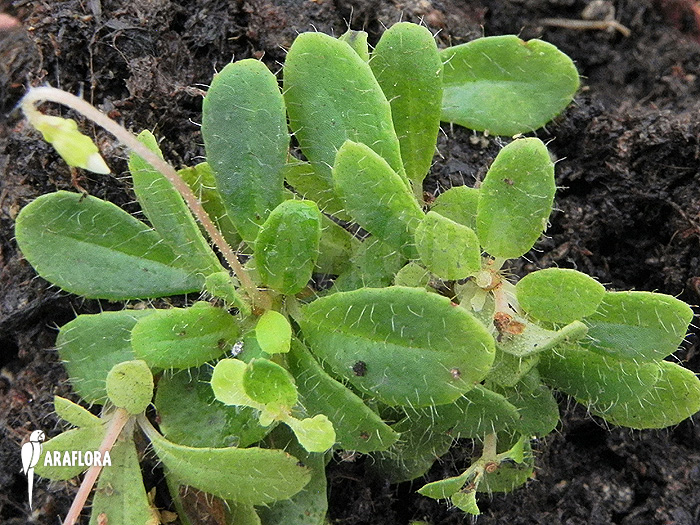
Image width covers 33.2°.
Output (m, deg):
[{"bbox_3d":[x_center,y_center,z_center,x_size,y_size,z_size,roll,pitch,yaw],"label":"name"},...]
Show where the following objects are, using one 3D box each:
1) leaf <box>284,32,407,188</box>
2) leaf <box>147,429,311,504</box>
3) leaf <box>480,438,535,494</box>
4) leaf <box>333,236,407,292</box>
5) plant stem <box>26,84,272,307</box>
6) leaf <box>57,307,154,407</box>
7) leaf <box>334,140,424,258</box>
[{"bbox_3d":[0.001,-0.036,0.287,0.021,0.007,0.043,-28,94,4],"label":"leaf"},{"bbox_3d":[-0.029,0.048,0.278,0.041,0.004,0.014,8,54,6],"label":"leaf"},{"bbox_3d":[0.038,0.050,0.284,0.013,0.005,0.012,-34,45,27],"label":"leaf"},{"bbox_3d":[0.005,0.000,0.309,0.020,0.004,0.017,-2,62,-9],"label":"leaf"},{"bbox_3d":[-0.051,-0.015,0.299,0.062,0.057,0.018,17,52,14],"label":"plant stem"},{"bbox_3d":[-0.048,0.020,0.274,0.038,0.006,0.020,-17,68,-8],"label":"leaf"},{"bbox_3d":[0.007,-0.015,0.276,0.015,0.005,0.030,-31,95,7],"label":"leaf"}]

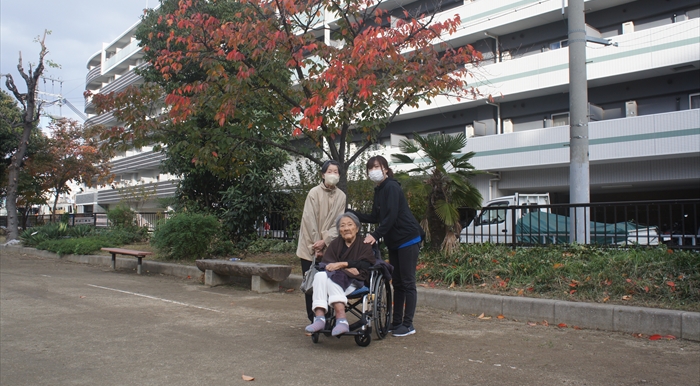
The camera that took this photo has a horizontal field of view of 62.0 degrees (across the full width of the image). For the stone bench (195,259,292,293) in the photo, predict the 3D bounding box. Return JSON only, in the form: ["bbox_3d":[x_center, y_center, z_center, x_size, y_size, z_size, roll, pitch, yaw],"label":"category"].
[{"bbox_3d":[-1.700,1.278,8.993,1.900,0.410,0.500,-3,-4,44],"label":"stone bench"}]

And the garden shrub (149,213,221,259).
[{"bbox_3d":[-3.450,0.834,12.273,1.450,1.000,1.300,-3,-4,44],"label":"garden shrub"}]

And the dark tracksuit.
[{"bbox_3d":[0.335,0.509,5.260,0.600,1.330,0.520,3,-4,-41],"label":"dark tracksuit"}]

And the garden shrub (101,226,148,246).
[{"bbox_3d":[-6.550,1.191,17.060,1.350,0.580,1.000,-3,-4,44],"label":"garden shrub"}]

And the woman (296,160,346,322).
[{"bbox_3d":[-0.265,0.490,5.360,0.460,1.570,0.340,1,-4,-18],"label":"woman"}]

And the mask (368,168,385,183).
[{"bbox_3d":[0.225,-0.149,4.950,0.135,0.110,0.075,-2,-4,25],"label":"mask"}]

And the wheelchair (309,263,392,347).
[{"bbox_3d":[0.021,0.816,4.946,0.590,0.870,0.900,-1,-4,23],"label":"wheelchair"}]

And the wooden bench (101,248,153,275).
[{"bbox_3d":[-4.680,1.440,12.089,1.750,0.430,0.380,-3,-4,44],"label":"wooden bench"}]

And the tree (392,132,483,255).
[{"bbox_3d":[1.440,0.015,9.614,1.450,2.000,1.400,0,-3,6],"label":"tree"}]

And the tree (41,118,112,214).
[{"bbox_3d":[-11.728,-0.879,25.000,2.950,4.600,2.900,0,-3,0],"label":"tree"}]

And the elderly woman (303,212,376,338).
[{"bbox_3d":[-0.090,0.655,4.921,0.520,1.000,0.780,-2,-4,25],"label":"elderly woman"}]

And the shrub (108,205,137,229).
[{"bbox_3d":[-7.643,0.820,19.500,1.000,0.950,0.950,0,-3,0],"label":"shrub"}]

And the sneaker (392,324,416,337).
[{"bbox_3d":[0.488,1.215,5.137,0.245,0.098,0.092,3,-4,-37],"label":"sneaker"}]

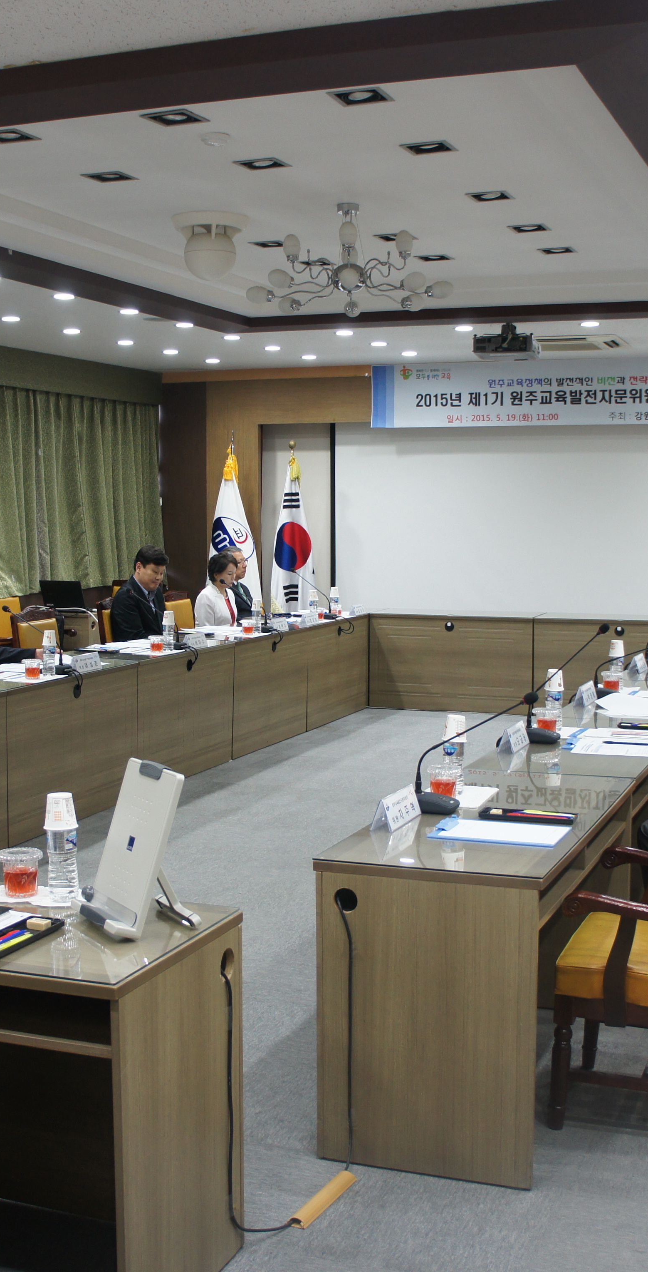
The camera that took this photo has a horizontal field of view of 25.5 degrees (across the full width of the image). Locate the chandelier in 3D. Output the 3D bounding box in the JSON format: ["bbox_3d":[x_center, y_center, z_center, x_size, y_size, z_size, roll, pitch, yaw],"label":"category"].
[{"bbox_3d":[0.114,-1.805,6.828,1.000,0.500,1.000,0,6,0],"label":"chandelier"}]

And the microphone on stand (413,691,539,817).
[{"bbox_3d":[0.416,0.318,3.971,0.365,0.345,0.130,2,5,21],"label":"microphone on stand"}]

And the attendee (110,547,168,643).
[{"bbox_3d":[-1.117,0.046,9.838,0.780,1.320,0.520,2,5,21],"label":"attendee"}]

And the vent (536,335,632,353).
[{"bbox_3d":[1.871,-2.244,11.136,0.950,0.060,0.780,2,5,21],"label":"vent"}]

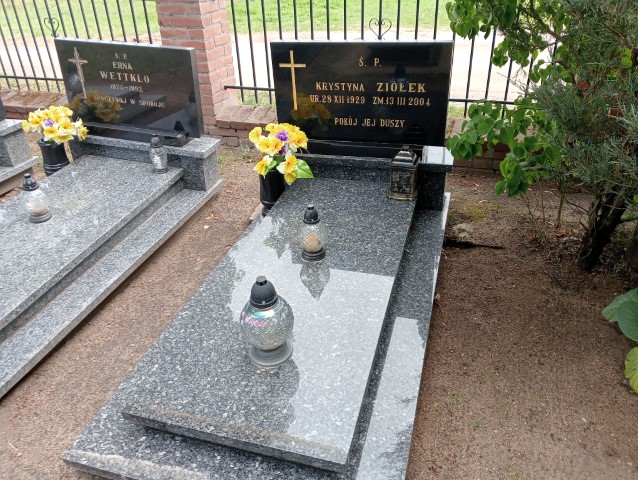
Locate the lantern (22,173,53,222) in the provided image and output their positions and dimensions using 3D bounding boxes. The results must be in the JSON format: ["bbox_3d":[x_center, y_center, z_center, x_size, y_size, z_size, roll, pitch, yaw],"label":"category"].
[{"bbox_3d":[-1.445,-0.223,2.617,0.125,0.250,0.125,9,36,14],"label":"lantern"}]

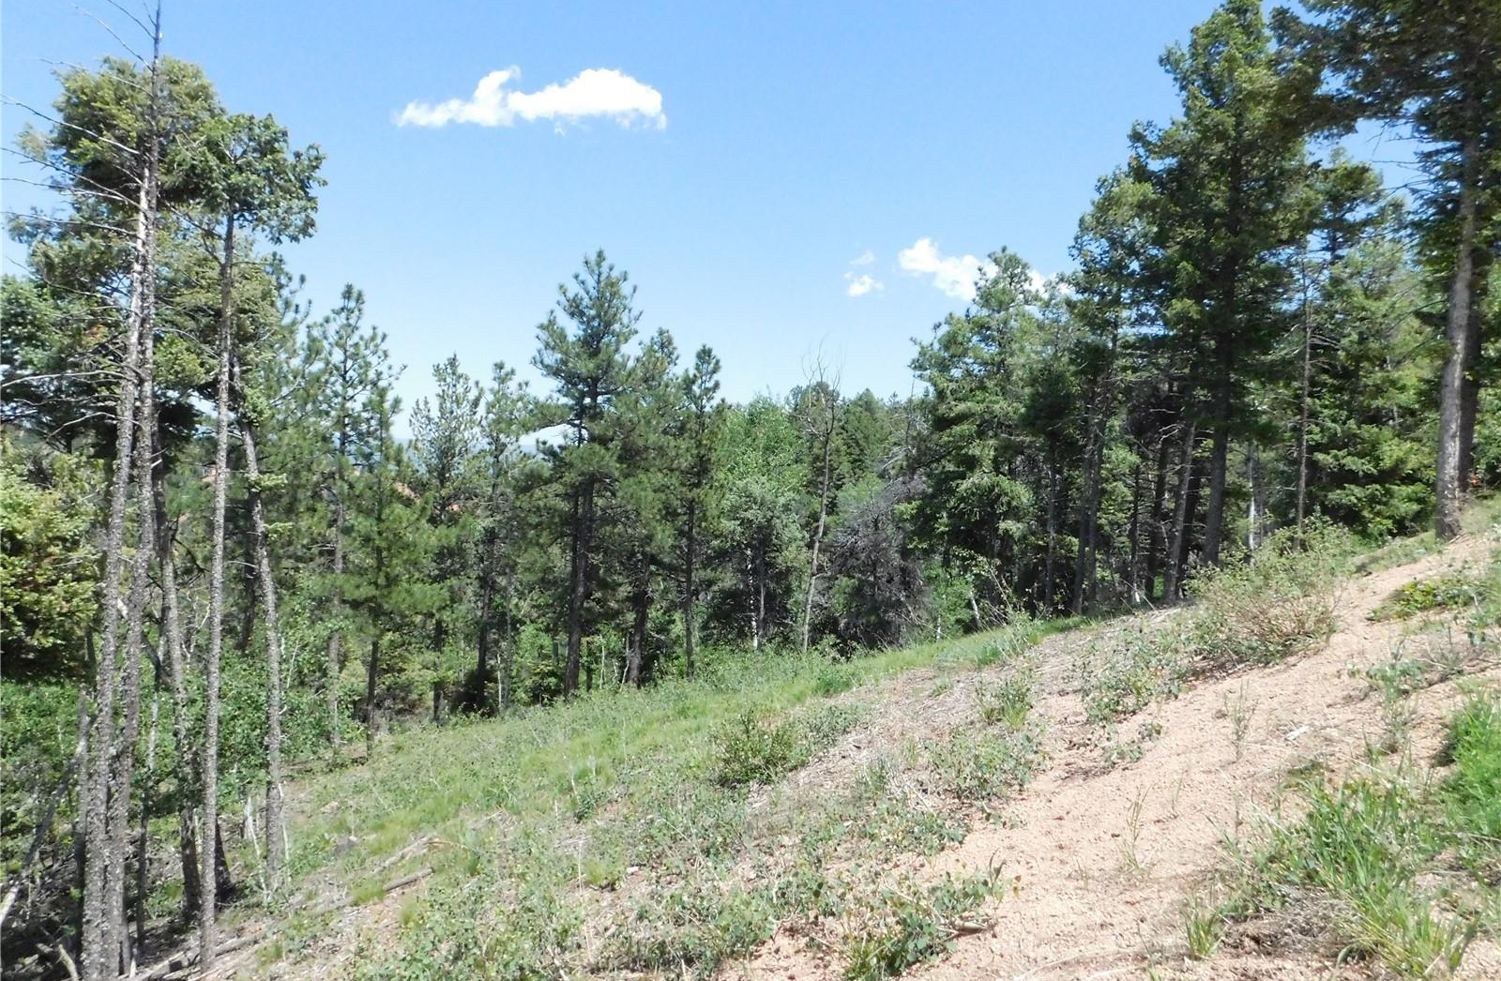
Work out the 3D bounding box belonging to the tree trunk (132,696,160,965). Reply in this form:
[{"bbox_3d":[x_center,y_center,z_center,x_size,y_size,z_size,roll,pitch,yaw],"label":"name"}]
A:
[{"bbox_3d":[-4.941,2.749,8.160,0.096,2.213,0.086,3,2,-30],"label":"tree trunk"}]

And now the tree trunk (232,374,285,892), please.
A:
[{"bbox_3d":[-5.035,1.370,10.201,0.276,5.519,0.179,-4,2,-27],"label":"tree trunk"}]

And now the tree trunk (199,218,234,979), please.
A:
[{"bbox_3d":[-3.898,0.798,7.299,0.120,5.593,0.108,2,2,-28],"label":"tree trunk"}]

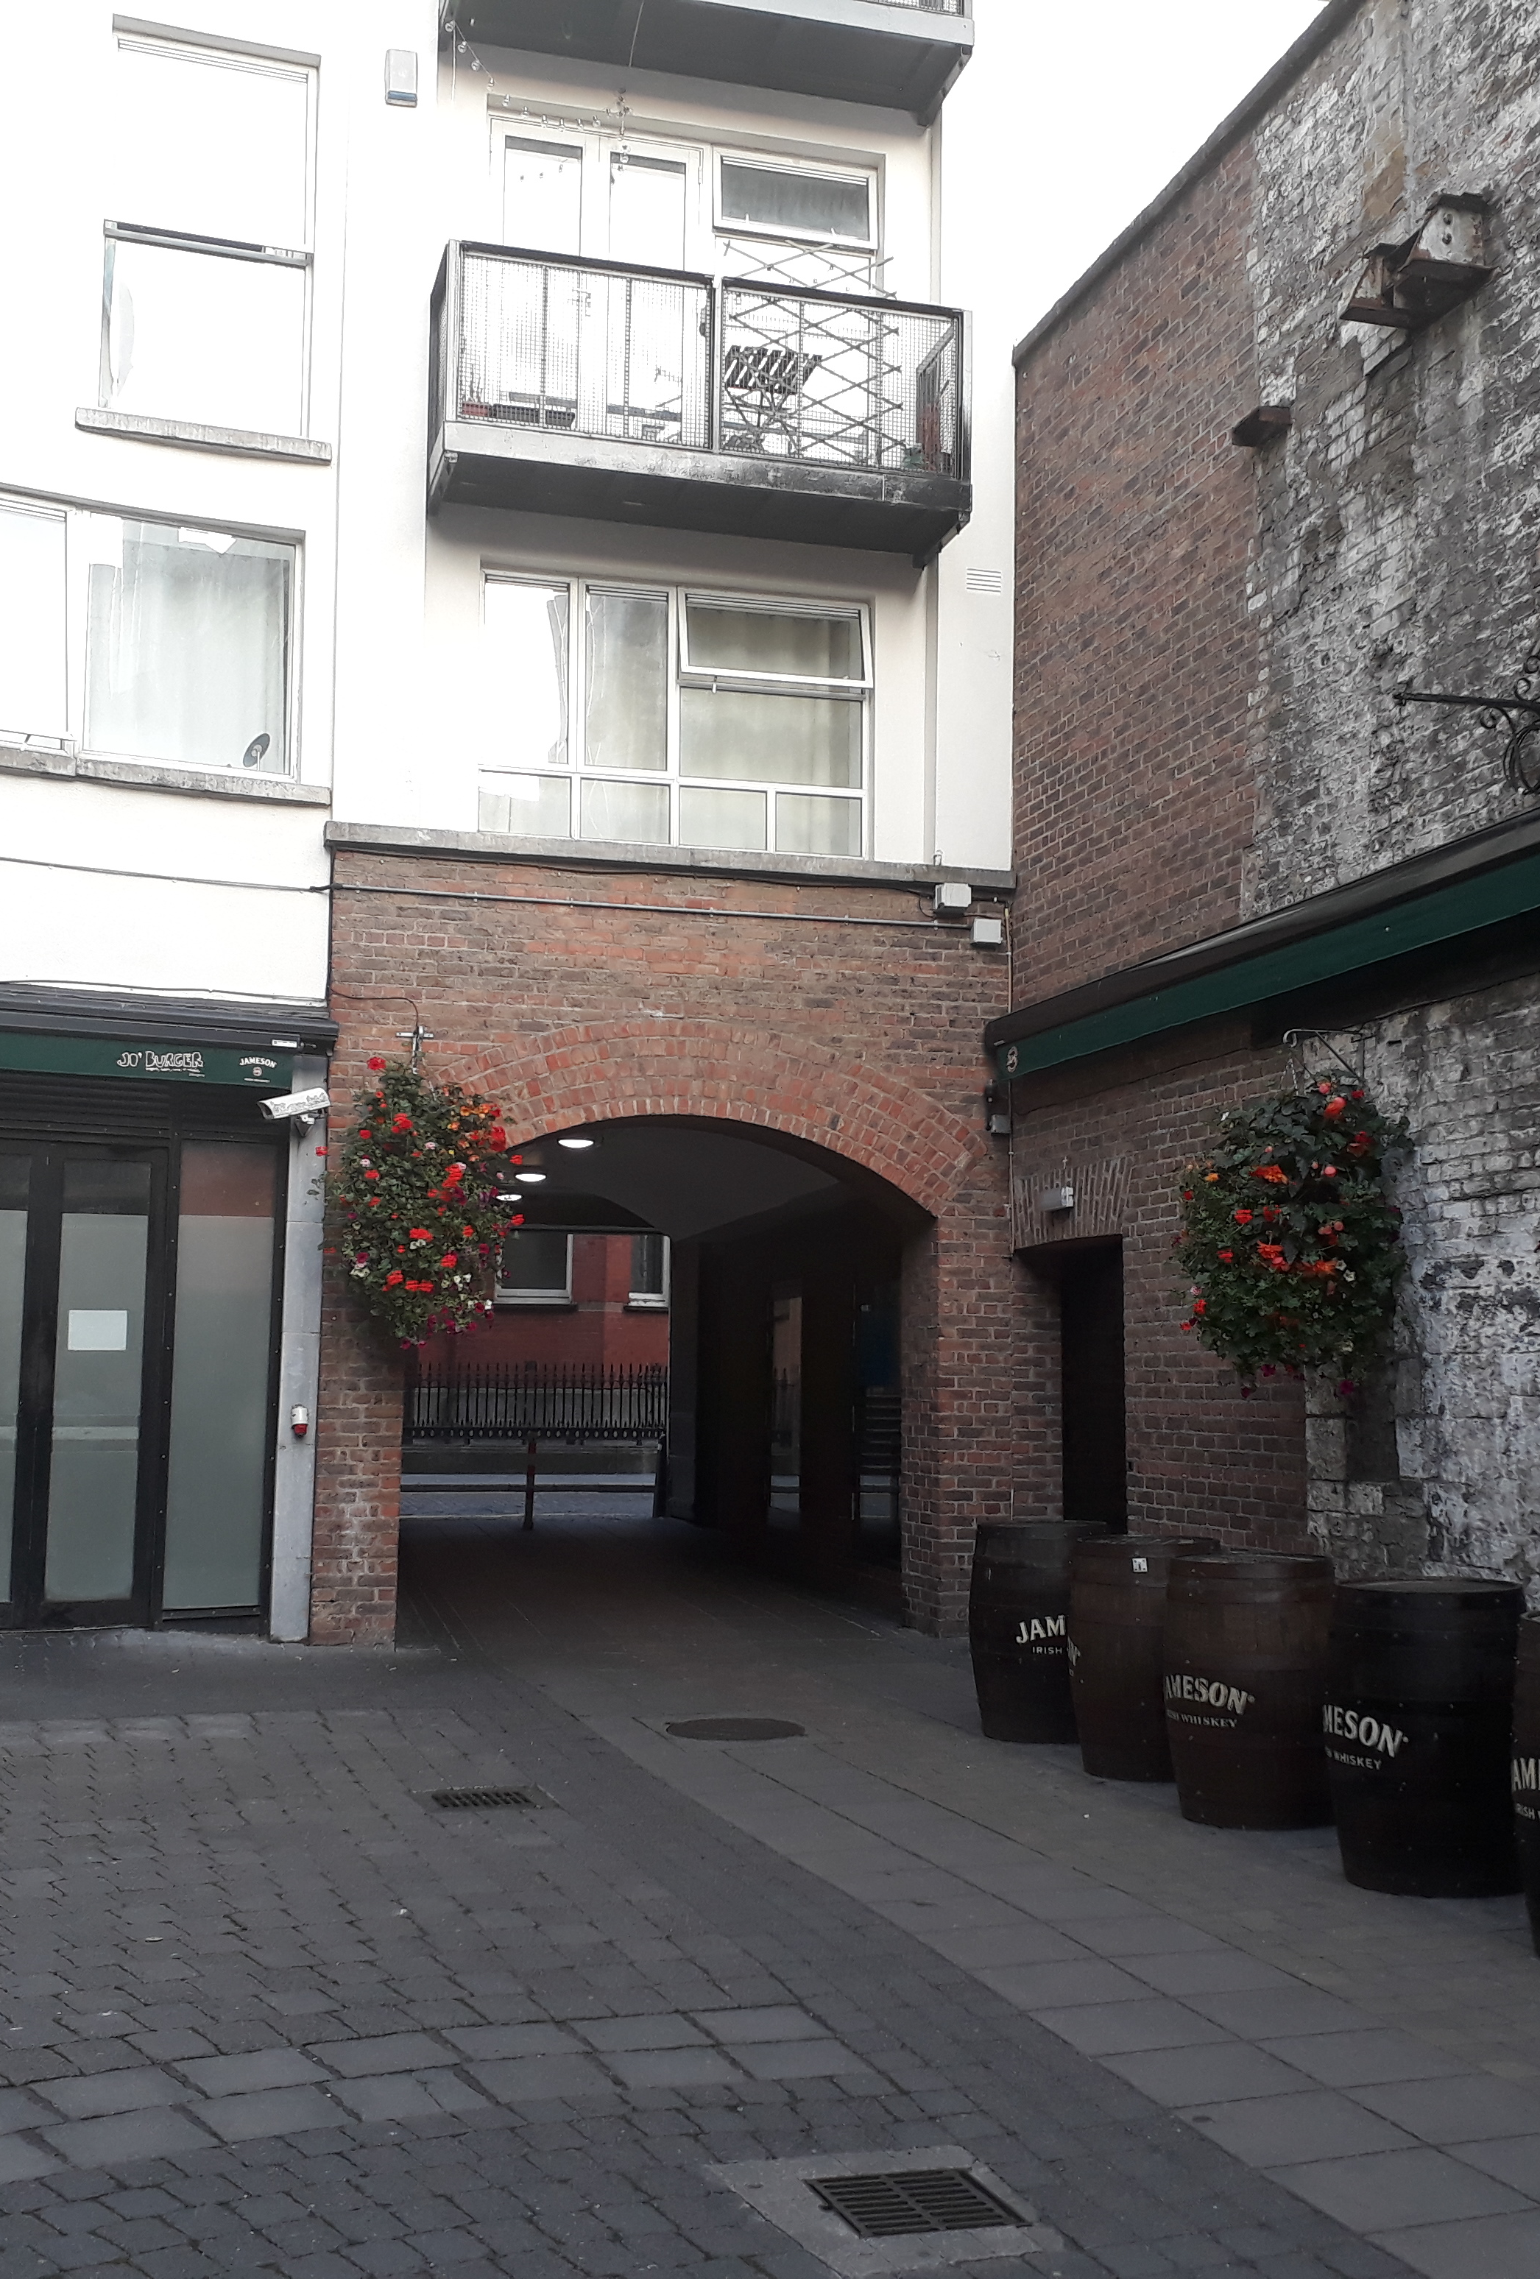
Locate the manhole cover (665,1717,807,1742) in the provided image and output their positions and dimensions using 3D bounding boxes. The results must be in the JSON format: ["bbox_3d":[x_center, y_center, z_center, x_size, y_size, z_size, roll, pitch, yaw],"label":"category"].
[{"bbox_3d":[-0.150,2.580,10.320,0.620,0.040,0.620,1,-6,0],"label":"manhole cover"}]

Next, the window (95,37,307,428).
[{"bbox_3d":[-3.147,-5.080,13.351,1.170,2.200,0.120,2,-6,-17],"label":"window"}]

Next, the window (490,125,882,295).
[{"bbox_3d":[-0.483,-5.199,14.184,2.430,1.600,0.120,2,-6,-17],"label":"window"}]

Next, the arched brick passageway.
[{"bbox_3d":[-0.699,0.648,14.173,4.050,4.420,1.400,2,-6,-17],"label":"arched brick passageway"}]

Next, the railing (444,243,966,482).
[{"bbox_3d":[-0.431,-4.232,13.506,2.970,1.070,0.950,2,-6,-17],"label":"railing"}]

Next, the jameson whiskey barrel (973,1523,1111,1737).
[{"bbox_3d":[1.212,2.164,10.466,0.650,0.900,0.650,2,-6,-11],"label":"jameson whiskey barrel"}]

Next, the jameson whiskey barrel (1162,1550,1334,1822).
[{"bbox_3d":[1.746,1.972,8.549,0.650,0.900,0.650,0,-6,0],"label":"jameson whiskey barrel"}]

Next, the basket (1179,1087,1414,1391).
[{"bbox_3d":[2.169,0.390,9.865,0.850,1.270,0.950,2,-6,-18],"label":"basket"}]

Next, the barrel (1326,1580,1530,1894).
[{"bbox_3d":[2.069,1.852,7.408,0.655,0.890,0.655,3,-6,-26],"label":"barrel"}]

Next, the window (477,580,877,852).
[{"bbox_3d":[-0.539,-2.455,13.897,2.380,1.550,0.120,2,-6,-17],"label":"window"}]

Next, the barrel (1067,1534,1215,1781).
[{"bbox_3d":[1.523,2.068,9.509,0.650,0.900,0.650,-2,-7,22],"label":"barrel"}]

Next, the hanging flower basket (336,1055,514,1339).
[{"bbox_3d":[-1.856,0.334,12.821,0.970,1.550,0.880,2,-6,-16],"label":"hanging flower basket"}]

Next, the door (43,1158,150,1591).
[{"bbox_3d":[-3.576,1.282,12.645,0.470,2.350,0.070,2,-6,-17],"label":"door"}]

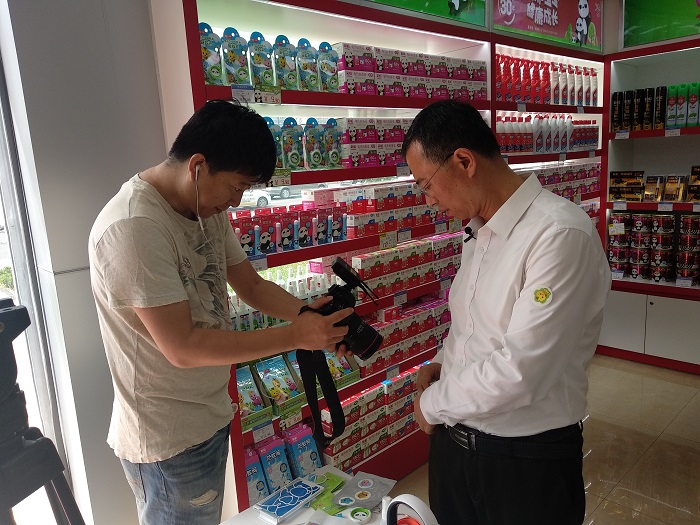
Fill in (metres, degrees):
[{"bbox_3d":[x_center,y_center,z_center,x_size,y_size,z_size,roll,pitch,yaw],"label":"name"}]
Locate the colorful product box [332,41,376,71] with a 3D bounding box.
[{"bbox_3d":[0.020,-0.868,2.254,0.175,0.104,0.068,-12,14,-40],"label":"colorful product box"}]

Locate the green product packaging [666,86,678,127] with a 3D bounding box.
[{"bbox_3d":[2.165,-1.052,3.537,0.054,0.272,0.054,-14,15,-43],"label":"green product packaging"}]

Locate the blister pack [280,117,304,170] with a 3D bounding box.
[{"bbox_3d":[-0.220,-0.462,2.069,0.102,0.209,0.032,-13,14,-41],"label":"blister pack"}]

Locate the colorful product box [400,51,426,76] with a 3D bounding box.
[{"bbox_3d":[0.266,-0.929,2.476,0.171,0.100,0.077,-13,14,-40],"label":"colorful product box"}]

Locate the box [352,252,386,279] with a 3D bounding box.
[{"bbox_3d":[0.080,0.018,2.427,0.124,0.104,0.062,-13,14,-40],"label":"box"}]

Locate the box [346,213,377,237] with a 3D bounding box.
[{"bbox_3d":[0.054,-0.166,2.372,0.128,0.099,0.056,-12,14,-40],"label":"box"}]

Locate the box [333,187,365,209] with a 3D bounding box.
[{"bbox_3d":[-0.006,-0.274,2.388,0.125,0.106,0.058,-13,14,-40],"label":"box"}]

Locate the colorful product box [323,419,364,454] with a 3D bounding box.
[{"bbox_3d":[-0.040,0.798,2.437,0.170,0.105,0.072,-13,14,-40],"label":"colorful product box"}]

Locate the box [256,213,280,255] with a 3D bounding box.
[{"bbox_3d":[-0.312,-0.106,2.033,0.094,0.143,0.030,-12,14,-40],"label":"box"}]

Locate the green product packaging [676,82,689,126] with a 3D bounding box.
[{"bbox_3d":[2.241,-1.057,3.547,0.065,0.277,0.065,-12,14,-40],"label":"green product packaging"}]

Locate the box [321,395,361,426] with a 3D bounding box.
[{"bbox_3d":[-0.039,0.696,2.411,0.174,0.102,0.066,-12,14,-40],"label":"box"}]

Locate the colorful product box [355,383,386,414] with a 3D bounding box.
[{"bbox_3d":[0.088,0.659,2.520,0.166,0.103,0.066,-12,14,-40],"label":"colorful product box"}]

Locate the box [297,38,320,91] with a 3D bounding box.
[{"bbox_3d":[-0.172,-0.772,2.069,0.110,0.198,0.030,-12,14,-40],"label":"box"}]

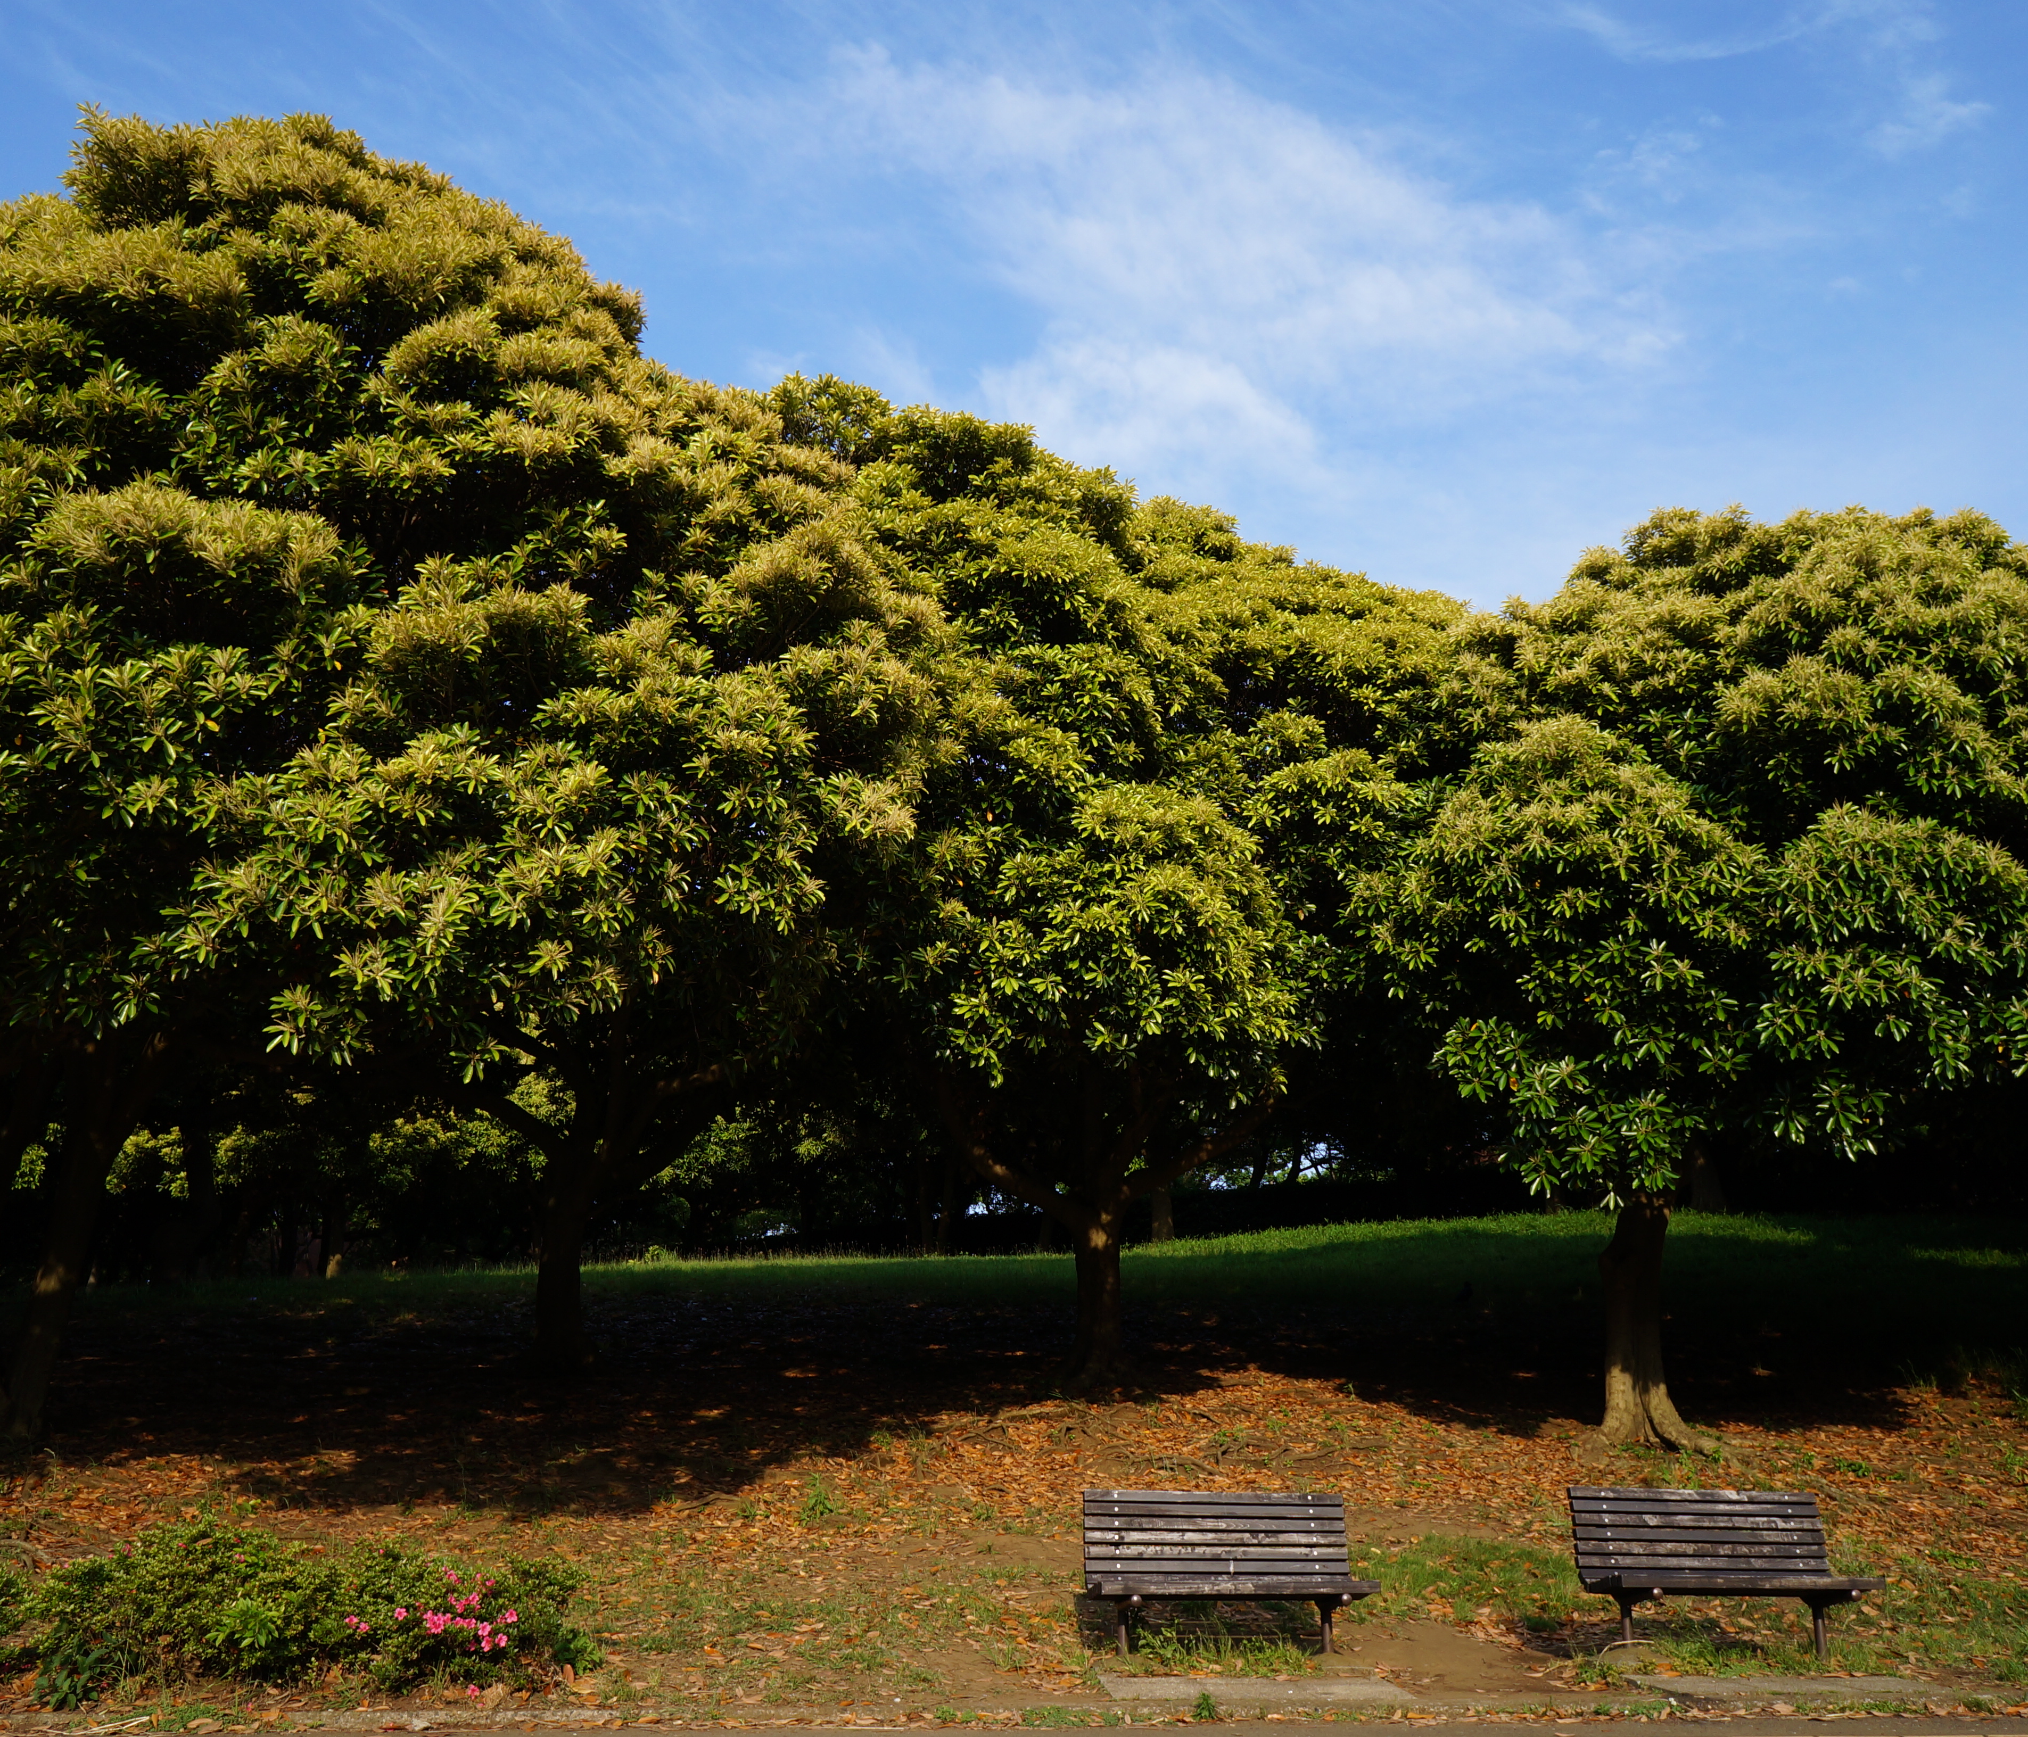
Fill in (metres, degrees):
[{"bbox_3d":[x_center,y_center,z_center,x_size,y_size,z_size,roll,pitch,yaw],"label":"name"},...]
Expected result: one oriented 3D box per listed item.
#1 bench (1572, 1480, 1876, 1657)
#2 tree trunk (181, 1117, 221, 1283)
[{"bbox_3d":[3.983,3.952,9.724,1.500,0.841,0.656,3,-15,-6],"label":"bench"},{"bbox_3d":[-11.953,4.874,25.573,0.600,2.331,0.510,1,-15,0],"label":"tree trunk"}]

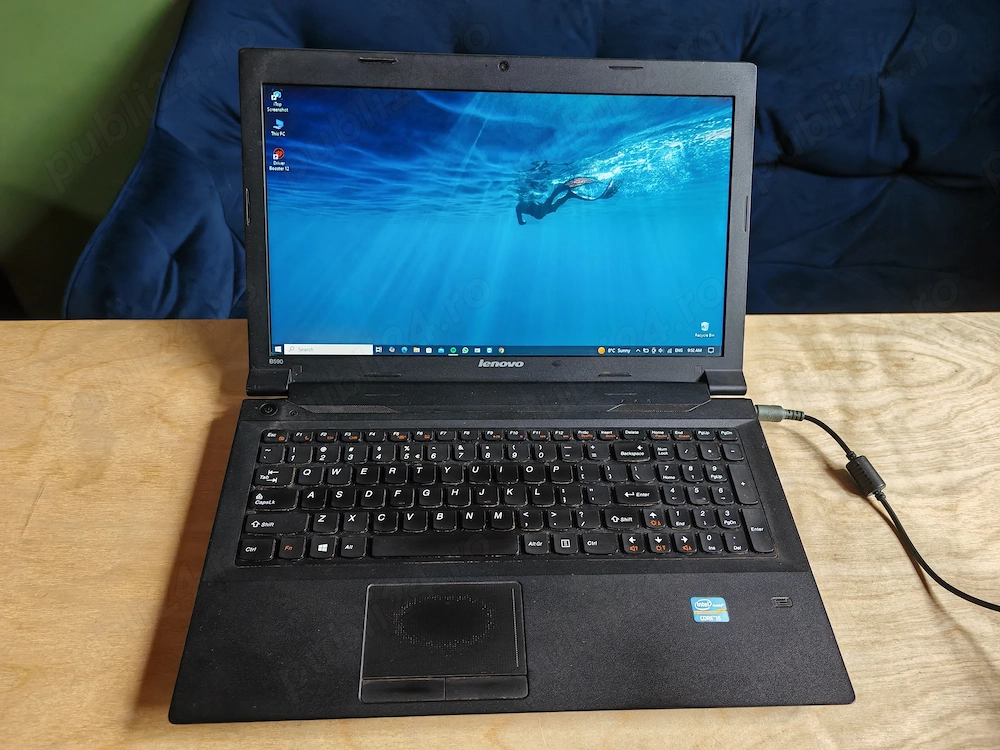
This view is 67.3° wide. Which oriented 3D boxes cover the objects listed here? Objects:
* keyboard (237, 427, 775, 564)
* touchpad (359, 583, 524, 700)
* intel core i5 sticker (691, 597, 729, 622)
[{"bbox_3d":[0.005,0.078,0.506,0.339,0.007,0.101,0,48,-4],"label":"keyboard"},{"bbox_3d":[-0.032,0.153,0.435,0.094,0.003,0.070,0,48,-4],"label":"touchpad"},{"bbox_3d":[0.128,0.143,0.456,0.021,0.001,0.016,1,48,-3],"label":"intel core i5 sticker"}]

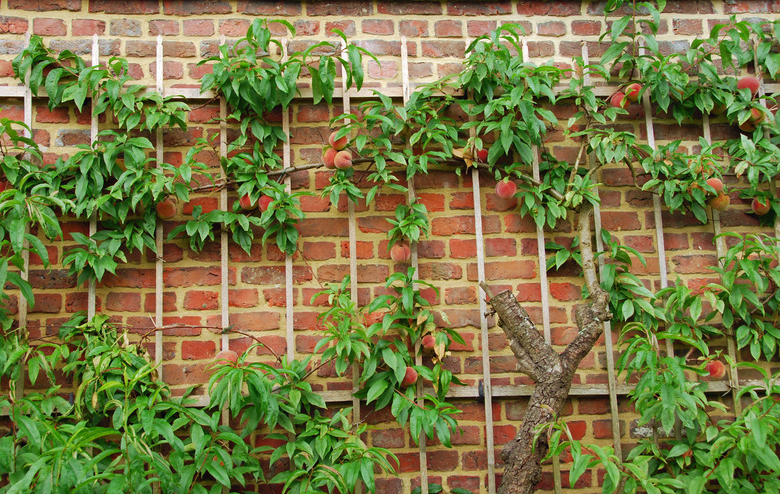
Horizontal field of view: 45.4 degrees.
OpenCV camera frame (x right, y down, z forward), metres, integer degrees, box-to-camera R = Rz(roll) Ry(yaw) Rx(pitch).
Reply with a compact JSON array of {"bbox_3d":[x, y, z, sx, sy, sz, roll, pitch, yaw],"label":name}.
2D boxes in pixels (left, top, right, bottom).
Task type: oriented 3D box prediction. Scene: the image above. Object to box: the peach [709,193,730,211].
[{"bbox_3d":[1.062,-0.147,3.000,0.065,0.059,0.065,-1,-11,-6],"label":"peach"}]

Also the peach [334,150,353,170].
[{"bbox_3d":[-0.142,-0.269,2.898,0.057,0.059,0.057,-1,-11,-6],"label":"peach"}]

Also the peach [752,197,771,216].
[{"bbox_3d":[1.182,-0.130,2.967,0.057,0.059,0.057,-2,-10,-5],"label":"peach"}]

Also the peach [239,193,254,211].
[{"bbox_3d":[-0.430,-0.140,2.835,0.056,0.056,0.056,-1,-11,-6],"label":"peach"}]

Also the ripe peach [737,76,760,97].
[{"bbox_3d":[1.169,-0.522,3.043,0.072,0.065,0.072,-1,-11,-6],"label":"ripe peach"}]

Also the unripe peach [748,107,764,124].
[{"bbox_3d":[1.204,-0.430,3.059,0.056,0.057,0.056,-1,-11,-6],"label":"unripe peach"}]

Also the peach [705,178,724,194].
[{"bbox_3d":[1.042,-0.193,2.997,0.060,0.058,0.060,-1,-11,-6],"label":"peach"}]

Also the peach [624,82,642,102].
[{"bbox_3d":[0.785,-0.498,3.004,0.058,0.060,0.058,-2,-10,-5],"label":"peach"}]

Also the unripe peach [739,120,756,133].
[{"bbox_3d":[1.163,-0.401,3.026,0.059,0.059,0.059,-2,-10,-5],"label":"unripe peach"}]

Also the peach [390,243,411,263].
[{"bbox_3d":[0.033,0.018,2.857,0.061,0.061,0.061,-2,-10,-5],"label":"peach"}]

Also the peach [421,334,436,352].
[{"bbox_3d":[0.120,0.294,2.845,0.050,0.051,0.050,-1,-11,-6],"label":"peach"}]

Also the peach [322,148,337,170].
[{"bbox_3d":[-0.177,-0.273,2.865,0.060,0.064,0.060,-2,-10,-5],"label":"peach"}]

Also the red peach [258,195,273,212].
[{"bbox_3d":[-0.376,-0.132,2.843,0.054,0.055,0.054,-2,-10,-5],"label":"red peach"}]

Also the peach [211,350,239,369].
[{"bbox_3d":[-0.474,0.331,2.719,0.066,0.060,0.066,-1,-11,-6],"label":"peach"}]

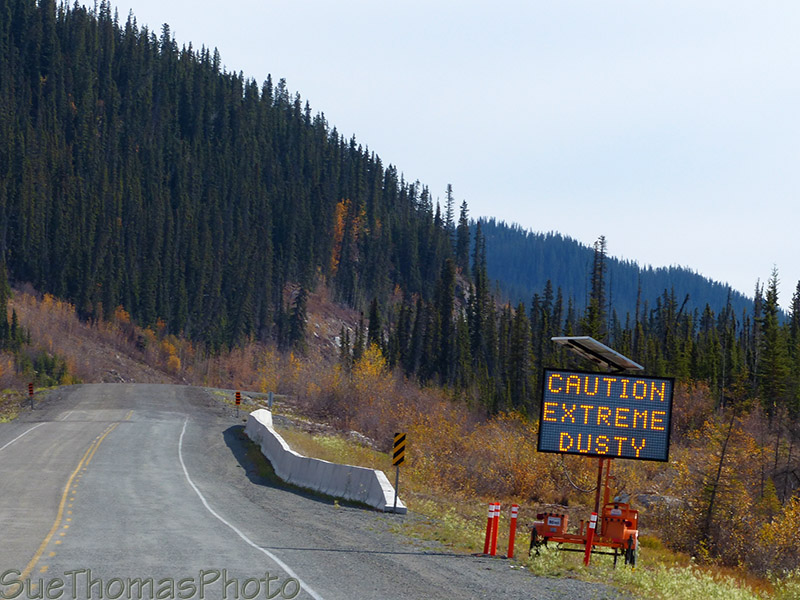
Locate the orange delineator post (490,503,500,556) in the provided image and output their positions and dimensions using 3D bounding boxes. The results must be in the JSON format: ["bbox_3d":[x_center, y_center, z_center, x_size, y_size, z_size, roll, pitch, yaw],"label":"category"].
[{"bbox_3d":[1.850,4.429,112.000,0.100,1.020,0.100,4,-1,2],"label":"orange delineator post"}]

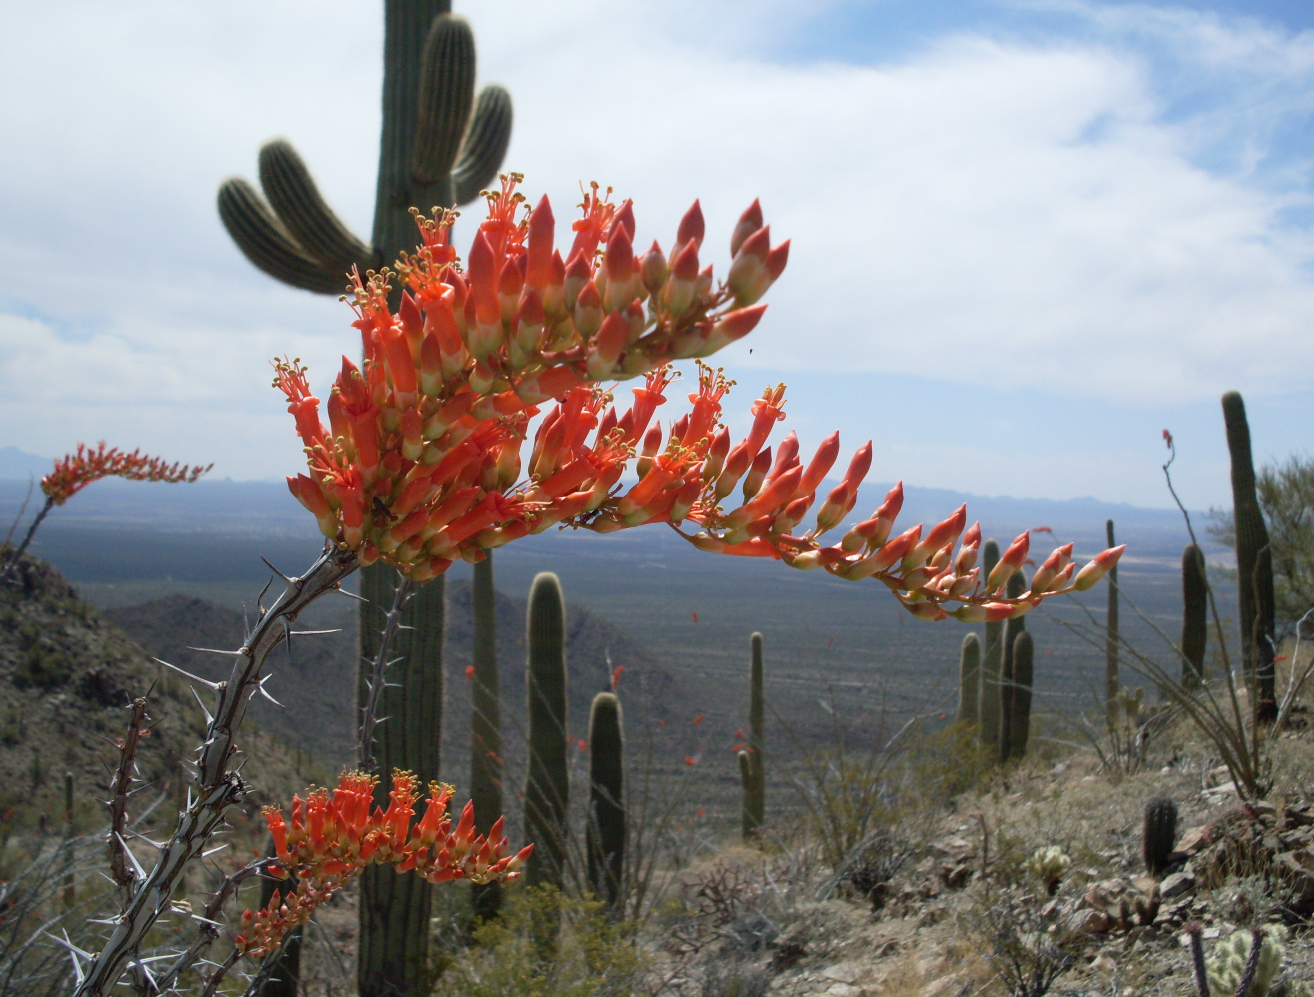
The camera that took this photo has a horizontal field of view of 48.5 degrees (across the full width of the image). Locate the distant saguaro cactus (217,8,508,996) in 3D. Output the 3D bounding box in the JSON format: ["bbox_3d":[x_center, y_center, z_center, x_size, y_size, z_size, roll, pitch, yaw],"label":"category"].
[{"bbox_3d":[-1.686,-0.386,8.400,1.692,6.516,1.250,1,1,0],"label":"distant saguaro cactus"}]

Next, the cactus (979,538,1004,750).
[{"bbox_3d":[5.042,2.231,22.000,0.340,3.257,0.340,1,1,0],"label":"cactus"}]

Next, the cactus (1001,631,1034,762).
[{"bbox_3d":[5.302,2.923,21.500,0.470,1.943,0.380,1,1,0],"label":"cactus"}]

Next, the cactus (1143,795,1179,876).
[{"bbox_3d":[3.655,2.444,10.600,0.260,0.581,0.260,1,1,0],"label":"cactus"}]

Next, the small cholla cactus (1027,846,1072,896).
[{"bbox_3d":[2.579,2.456,9.600,0.310,0.342,0.300,1,1,0],"label":"small cholla cactus"}]

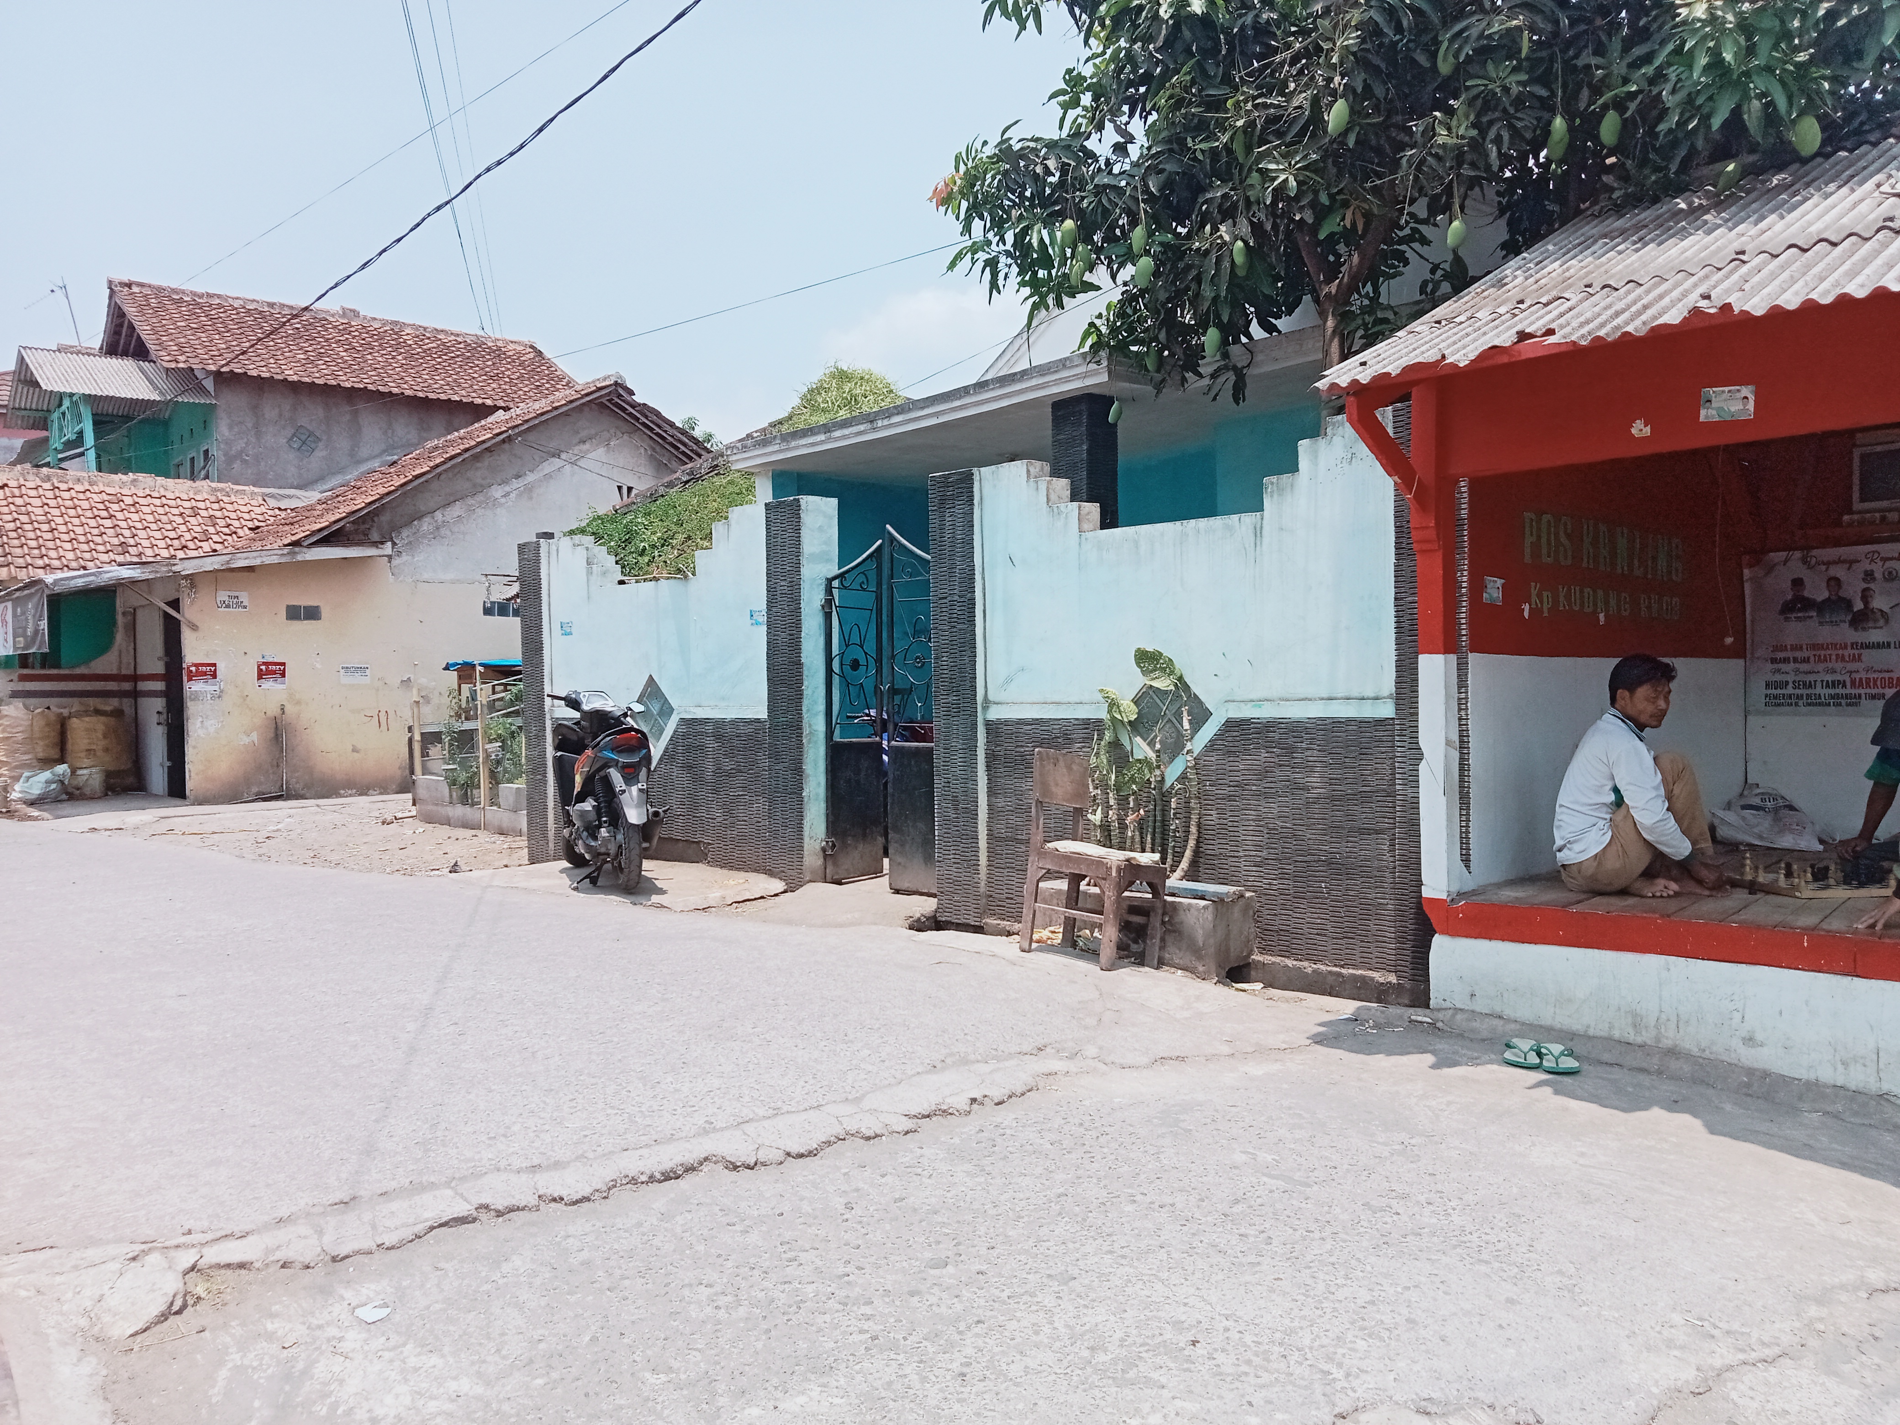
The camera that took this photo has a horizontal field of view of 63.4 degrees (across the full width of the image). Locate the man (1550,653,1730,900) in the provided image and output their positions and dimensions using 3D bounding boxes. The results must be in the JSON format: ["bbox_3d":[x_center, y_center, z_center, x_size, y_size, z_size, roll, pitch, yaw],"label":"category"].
[{"bbox_3d":[2.335,0.212,5.200,0.600,0.820,0.500,-1,0,28],"label":"man"}]

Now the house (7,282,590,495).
[{"bbox_3d":[-12.350,-3.250,28.700,9.500,8.400,7.400,-1,0,-40],"label":"house"}]

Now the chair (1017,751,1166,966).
[{"bbox_3d":[0.597,0.600,6.260,0.460,0.830,0.410,6,-1,37],"label":"chair"}]

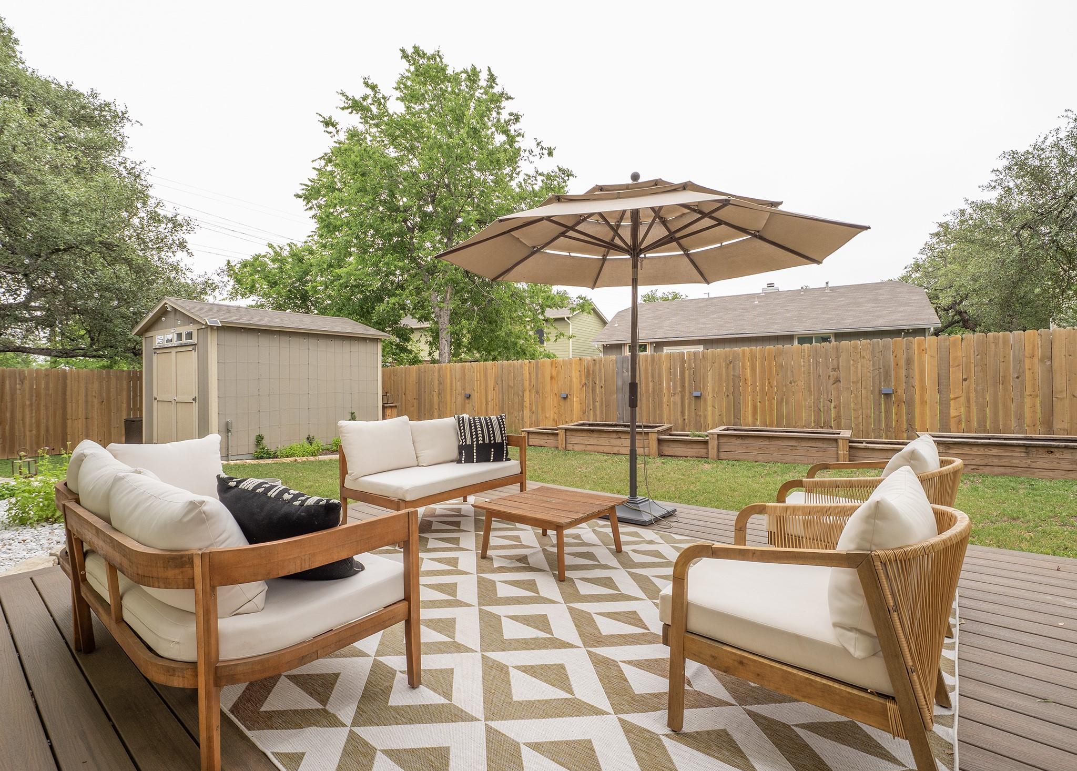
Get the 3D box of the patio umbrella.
[{"bbox_3d":[0.807,-0.363,4.187,3.300,2.880,3.300,-1,-1,0],"label":"patio umbrella"}]

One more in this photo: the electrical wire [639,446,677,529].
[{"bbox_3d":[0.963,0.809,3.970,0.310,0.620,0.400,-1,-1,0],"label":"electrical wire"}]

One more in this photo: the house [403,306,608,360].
[{"bbox_3d":[-1.584,-1.776,33.506,11.200,7.000,8.500,-1,-1,26],"label":"house"}]

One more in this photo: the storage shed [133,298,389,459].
[{"bbox_3d":[-6.085,-0.129,11.268,3.200,3.050,3.950,-1,-1,33],"label":"storage shed"}]

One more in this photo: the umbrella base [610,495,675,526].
[{"bbox_3d":[0.787,1.017,4.166,0.530,0.125,0.530,-2,-1,39],"label":"umbrella base"}]

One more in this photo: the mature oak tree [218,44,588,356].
[{"bbox_3d":[-4.489,-4.915,16.574,11.600,12.750,10.500,-1,-1,0],"label":"mature oak tree"}]

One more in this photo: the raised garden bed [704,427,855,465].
[{"bbox_3d":[3.752,0.940,7.791,1.933,0.455,0.900,-1,-1,34],"label":"raised garden bed"}]

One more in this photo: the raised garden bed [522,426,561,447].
[{"bbox_3d":[0.255,1.060,10.102,0.883,0.325,0.720,-1,-1,34],"label":"raised garden bed"}]

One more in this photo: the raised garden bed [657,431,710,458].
[{"bbox_3d":[2.599,1.021,8.520,0.864,0.325,0.720,-1,-1,34],"label":"raised garden bed"}]

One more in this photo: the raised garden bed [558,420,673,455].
[{"bbox_3d":[1.443,0.996,9.349,2.007,0.455,0.900,-1,-1,34],"label":"raised garden bed"}]

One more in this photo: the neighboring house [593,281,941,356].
[{"bbox_3d":[7.929,-1.014,17.839,9.500,4.650,7.600,-1,-1,29],"label":"neighboring house"}]

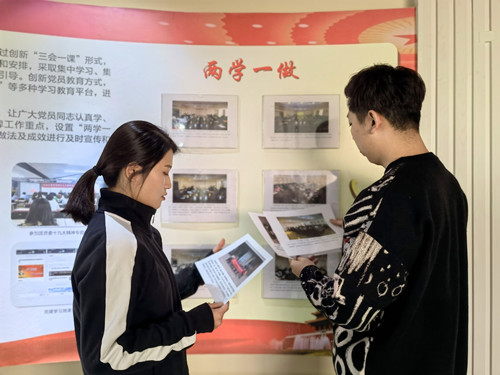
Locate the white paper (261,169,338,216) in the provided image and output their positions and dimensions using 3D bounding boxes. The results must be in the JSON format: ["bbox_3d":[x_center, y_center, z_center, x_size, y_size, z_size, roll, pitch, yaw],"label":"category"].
[{"bbox_3d":[0.203,0.038,1.528,0.297,0.210,0.008,0,0,3],"label":"white paper"}]

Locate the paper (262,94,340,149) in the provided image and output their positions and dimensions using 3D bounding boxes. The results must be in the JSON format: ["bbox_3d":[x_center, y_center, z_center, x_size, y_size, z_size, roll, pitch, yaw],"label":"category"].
[{"bbox_3d":[0.203,-0.257,1.528,0.297,0.210,0.008,0,0,3],"label":"paper"}]

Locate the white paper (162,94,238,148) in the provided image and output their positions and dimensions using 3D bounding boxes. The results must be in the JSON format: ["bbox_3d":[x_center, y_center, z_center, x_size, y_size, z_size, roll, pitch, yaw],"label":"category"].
[{"bbox_3d":[-0.197,-0.260,1.540,0.297,0.210,0.008,0,0,-4],"label":"white paper"}]

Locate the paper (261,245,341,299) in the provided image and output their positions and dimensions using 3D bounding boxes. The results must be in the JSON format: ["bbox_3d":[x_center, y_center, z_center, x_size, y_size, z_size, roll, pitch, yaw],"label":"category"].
[{"bbox_3d":[0.204,0.331,1.528,0.297,0.210,0.008,0,0,3],"label":"paper"}]

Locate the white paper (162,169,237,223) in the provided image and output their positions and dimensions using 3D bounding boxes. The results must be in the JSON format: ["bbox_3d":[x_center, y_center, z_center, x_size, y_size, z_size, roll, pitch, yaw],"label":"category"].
[{"bbox_3d":[-0.198,0.035,1.540,0.297,0.210,0.008,0,0,-4],"label":"white paper"}]

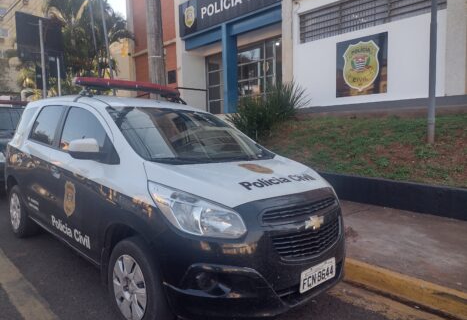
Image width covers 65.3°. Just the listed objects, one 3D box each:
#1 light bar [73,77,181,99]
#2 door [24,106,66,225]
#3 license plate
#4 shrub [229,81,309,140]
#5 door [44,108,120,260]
[{"bbox_3d":[-1.032,-0.749,3.773,1.170,0.100,0.270,-3,7,-44],"label":"light bar"},{"bbox_3d":[-1.822,0.027,3.539,0.240,1.130,0.800,-3,7,-44],"label":"door"},{"bbox_3d":[0.533,0.713,2.261,0.400,0.130,0.020,-3,7,-44],"label":"license plate"},{"bbox_3d":[0.868,-1.277,9.300,2.000,1.500,1.800,0,5,0],"label":"shrub"},{"bbox_3d":[-1.177,0.106,2.887,0.240,1.130,1.220,-3,7,-44],"label":"door"}]

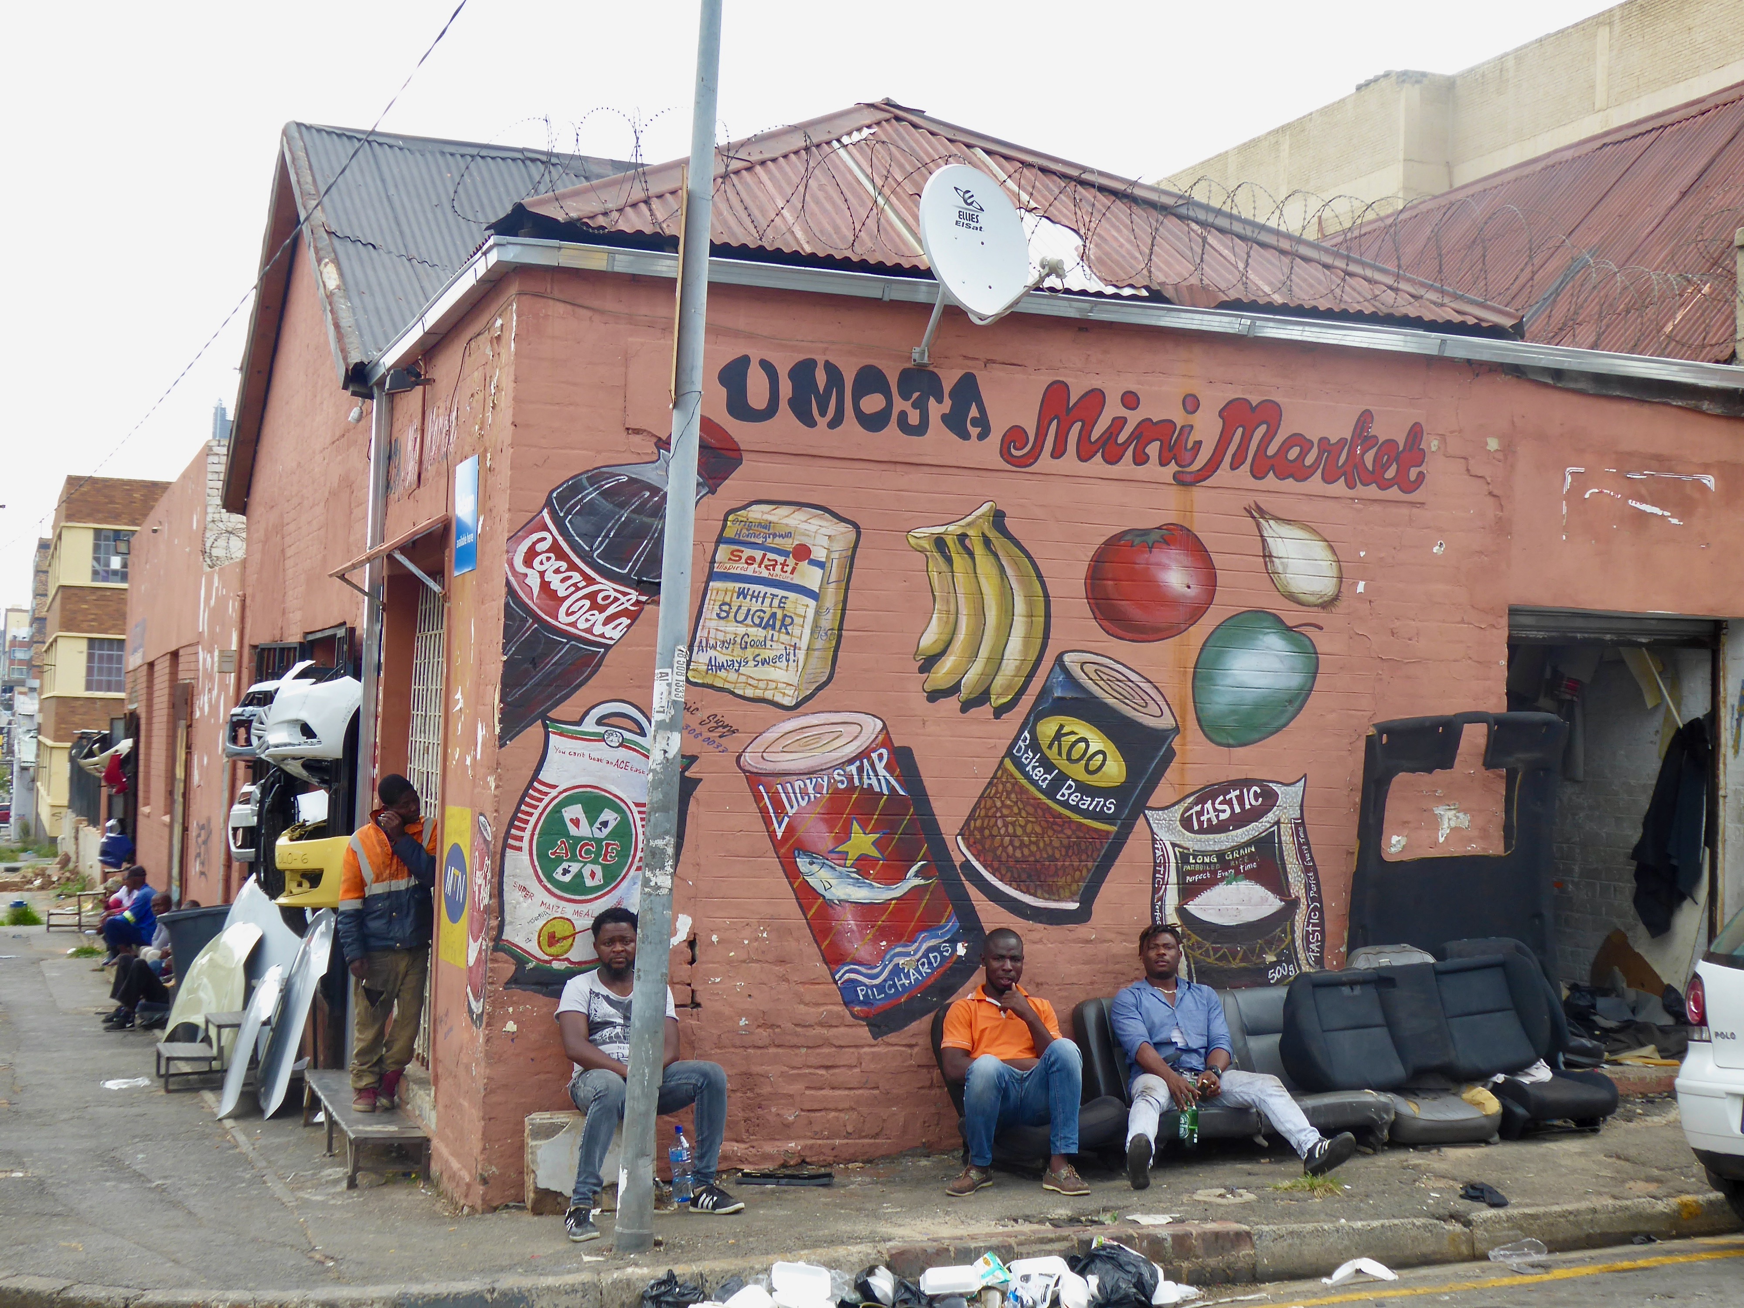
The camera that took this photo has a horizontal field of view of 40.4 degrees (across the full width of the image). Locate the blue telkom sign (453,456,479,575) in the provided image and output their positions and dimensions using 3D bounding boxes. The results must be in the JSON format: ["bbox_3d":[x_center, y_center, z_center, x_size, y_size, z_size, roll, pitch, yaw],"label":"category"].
[{"bbox_3d":[-1.793,-0.602,10.386,0.031,0.515,0.556,2,-3,-20],"label":"blue telkom sign"}]

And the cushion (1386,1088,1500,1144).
[{"bbox_3d":[2.381,1.951,10.105,0.484,0.175,0.494,-1,3,-4],"label":"cushion"}]

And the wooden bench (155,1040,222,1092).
[{"bbox_3d":[-4.158,2.521,14.459,0.340,0.206,0.824,2,-3,-20],"label":"wooden bench"}]

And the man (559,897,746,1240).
[{"bbox_3d":[-0.856,1.599,9.153,0.721,1.184,0.783,2,-3,-8],"label":"man"}]

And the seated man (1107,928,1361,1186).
[{"bbox_3d":[1.416,1.627,9.695,0.855,0.968,1.009,2,-3,-4],"label":"seated man"}]

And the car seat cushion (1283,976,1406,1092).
[{"bbox_3d":[2.029,1.625,10.174,0.505,0.536,0.175,-5,-19,-13],"label":"car seat cushion"}]

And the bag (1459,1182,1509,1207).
[{"bbox_3d":[2.251,1.987,8.744,0.185,0.077,0.154,2,-3,-5],"label":"bag"}]

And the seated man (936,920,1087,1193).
[{"bbox_3d":[0.561,1.622,9.489,0.567,1.004,0.855,2,-3,-7],"label":"seated man"}]

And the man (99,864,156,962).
[{"bbox_3d":[-8.255,2.906,26.300,0.750,1.080,0.500,3,-3,-26],"label":"man"}]

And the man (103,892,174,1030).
[{"bbox_3d":[-5.769,2.458,18.900,0.820,1.060,0.520,3,-3,-31],"label":"man"}]

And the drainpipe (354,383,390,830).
[{"bbox_3d":[-2.715,0.535,12.689,0.093,3.966,0.103,2,-3,-20],"label":"drainpipe"}]

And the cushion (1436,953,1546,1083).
[{"bbox_3d":[2.730,1.608,10.485,0.484,0.536,0.175,-5,-19,-13],"label":"cushion"}]

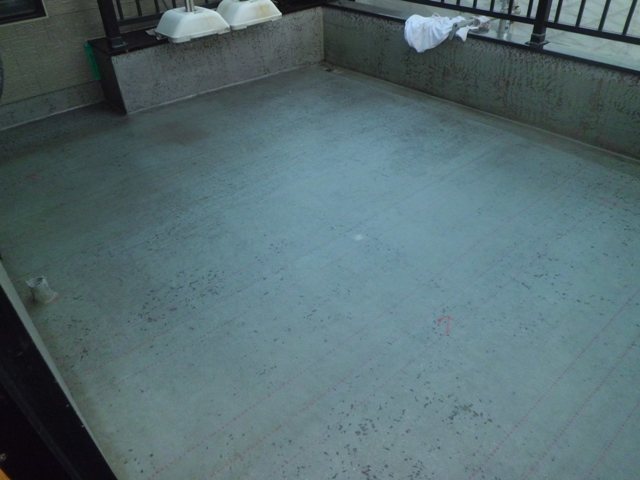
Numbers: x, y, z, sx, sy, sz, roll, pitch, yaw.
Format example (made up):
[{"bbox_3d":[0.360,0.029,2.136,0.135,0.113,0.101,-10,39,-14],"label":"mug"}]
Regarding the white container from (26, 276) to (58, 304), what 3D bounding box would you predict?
[{"bbox_3d":[-1.167,0.206,2.010,0.087,0.092,0.087,-28,44,-30],"label":"white container"}]

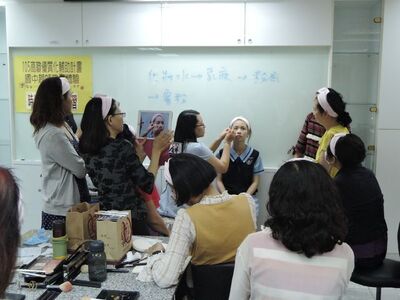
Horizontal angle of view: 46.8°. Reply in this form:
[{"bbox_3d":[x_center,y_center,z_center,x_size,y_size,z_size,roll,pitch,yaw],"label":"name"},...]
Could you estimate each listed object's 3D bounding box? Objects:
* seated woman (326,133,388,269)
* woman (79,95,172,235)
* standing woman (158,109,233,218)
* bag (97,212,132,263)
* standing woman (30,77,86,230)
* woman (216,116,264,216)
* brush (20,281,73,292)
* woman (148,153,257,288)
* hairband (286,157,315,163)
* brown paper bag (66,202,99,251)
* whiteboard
[{"bbox_3d":[0.827,0.532,2.706,0.430,1.270,0.580,-5,8,-41],"label":"seated woman"},{"bbox_3d":[-0.432,0.416,2.683,0.450,1.480,0.460,-5,8,-40],"label":"woman"},{"bbox_3d":[-0.062,0.370,3.694,0.700,1.360,0.470,-2,7,-20],"label":"standing woman"},{"bbox_3d":[-0.384,0.384,2.075,0.097,0.185,0.172,2,7,12],"label":"bag"},{"bbox_3d":[-0.832,0.374,2.679,0.330,1.570,0.410,-3,7,-25],"label":"standing woman"},{"bbox_3d":[0.313,0.405,3.627,0.460,1.310,0.680,1,6,3],"label":"woman"},{"bbox_3d":[-0.575,0.500,1.722,0.200,0.028,0.033,1,6,5],"label":"brush"},{"bbox_3d":[0.006,0.624,2.062,0.460,1.210,0.640,-5,8,-41],"label":"woman"},{"bbox_3d":[0.329,0.093,1.520,0.165,0.150,0.120,-1,6,-8],"label":"hairband"},{"bbox_3d":[-0.546,0.361,2.175,0.100,0.205,0.175,2,7,11],"label":"brown paper bag"},{"bbox_3d":[-0.333,-0.406,4.342,2.980,1.110,0.040,1,6,5],"label":"whiteboard"}]

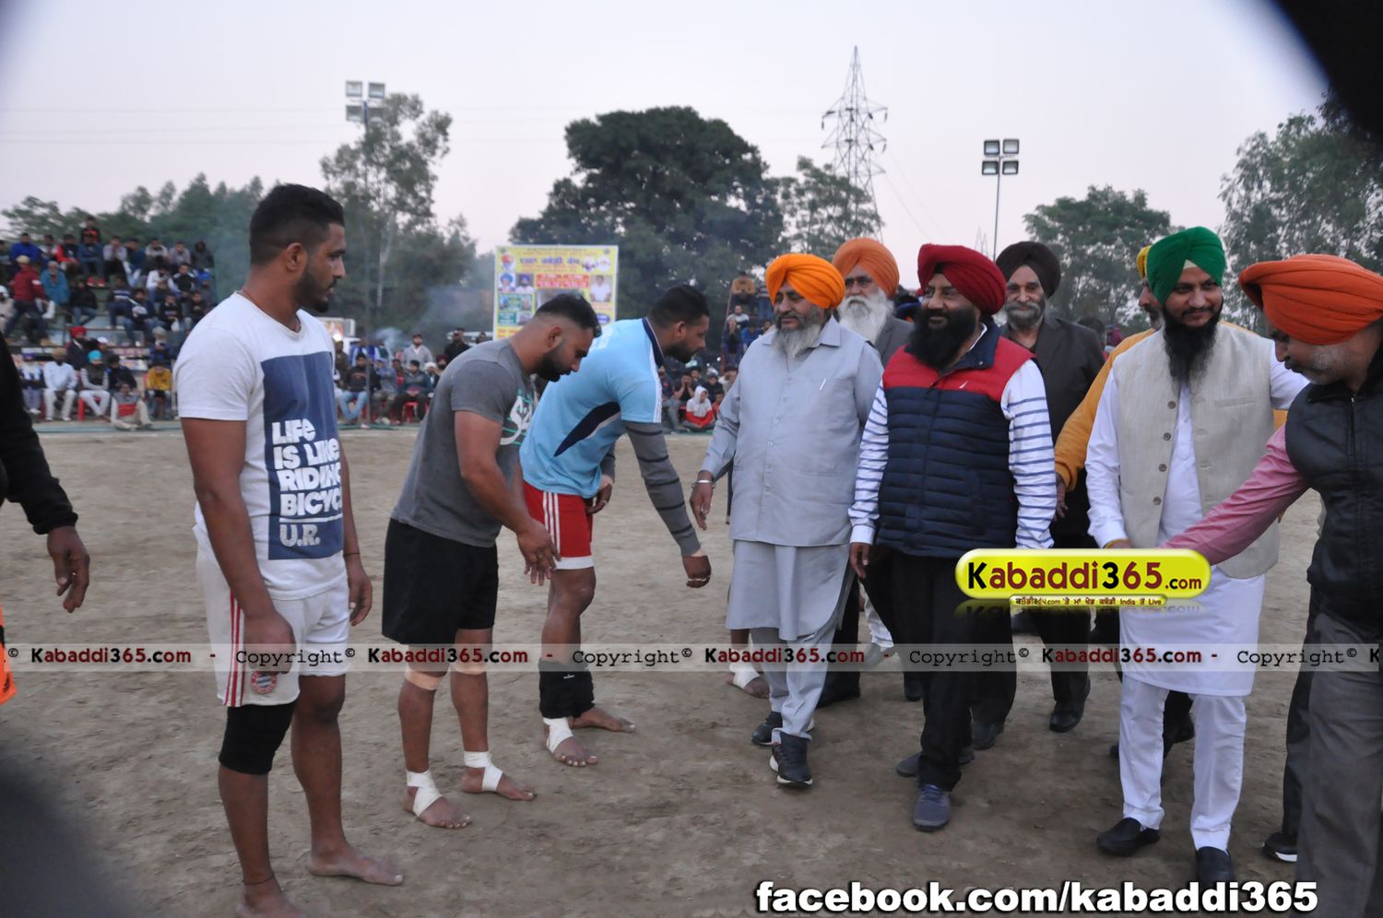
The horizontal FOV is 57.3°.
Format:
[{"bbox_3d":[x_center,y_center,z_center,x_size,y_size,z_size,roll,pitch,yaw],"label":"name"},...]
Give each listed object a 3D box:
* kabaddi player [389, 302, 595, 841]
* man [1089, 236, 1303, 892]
[{"bbox_3d":[-0.627,0.294,3.959,0.640,1.580,0.500,4,7,27],"label":"kabaddi player"},{"bbox_3d":[1.441,0.245,3.652,0.600,1.790,0.430,5,8,33],"label":"man"}]

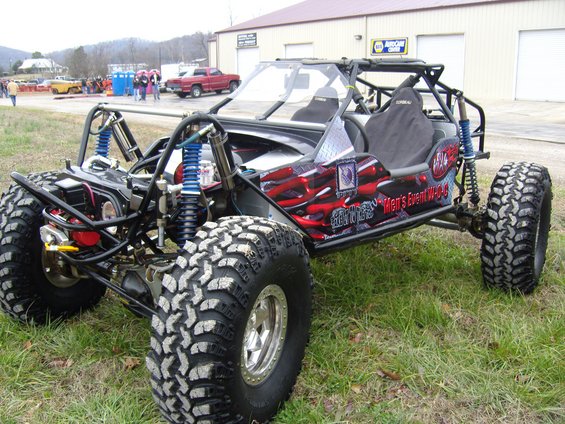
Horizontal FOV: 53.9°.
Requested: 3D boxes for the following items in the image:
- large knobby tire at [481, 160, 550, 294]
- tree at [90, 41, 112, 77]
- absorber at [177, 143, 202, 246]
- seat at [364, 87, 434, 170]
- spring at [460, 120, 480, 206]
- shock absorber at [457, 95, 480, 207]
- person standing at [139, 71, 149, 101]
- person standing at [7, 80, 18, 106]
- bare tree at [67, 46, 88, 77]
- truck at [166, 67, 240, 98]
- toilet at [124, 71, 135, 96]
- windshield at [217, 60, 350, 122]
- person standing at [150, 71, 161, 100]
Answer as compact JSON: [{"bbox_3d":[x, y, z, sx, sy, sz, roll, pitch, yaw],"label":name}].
[{"bbox_3d":[1.813,0.127,4.271,0.330,0.980,0.990,11,17,36],"label":"large knobby tire"},{"bbox_3d":[-40.758,-33.890,125.000,5.200,8.400,5.000,0,14,0],"label":"tree"},{"bbox_3d":[-0.434,-0.066,2.603,0.090,0.503,0.090,4,7,-1],"label":"absorber"},{"bbox_3d":[0.695,-0.392,3.854,0.680,0.930,0.560,-4,13,-43],"label":"seat"},{"bbox_3d":[1.435,-0.366,4.224,0.086,0.688,0.086,-24,18,-34],"label":"spring"},{"bbox_3d":[1.413,-0.453,4.199,0.086,0.893,0.086,-24,18,-34],"label":"shock absorber"},{"bbox_3d":[-8.488,-7.654,33.787,0.560,1.740,0.380,-3,14,-10],"label":"person standing"},{"bbox_3d":[-17.288,-7.604,35.388,0.600,1.730,0.420,-5,15,-19],"label":"person standing"},{"bbox_3d":[-46.163,-33.440,125.000,5.000,7.600,4.800,0,14,0],"label":"bare tree"},{"bbox_3d":[-5.350,-8.886,38.070,5.250,1.880,2.000,-15,19,-42],"label":"truck"},{"bbox_3d":[-13.152,-10.996,47.500,1.120,2.250,1.100,10,17,35],"label":"toilet"},{"bbox_3d":[-0.006,-0.761,3.585,1.150,0.480,0.120,15,-22,46],"label":"windshield"},{"bbox_3d":[-7.532,-7.520,33.000,0.580,1.760,0.400,-3,14,-11],"label":"person standing"}]

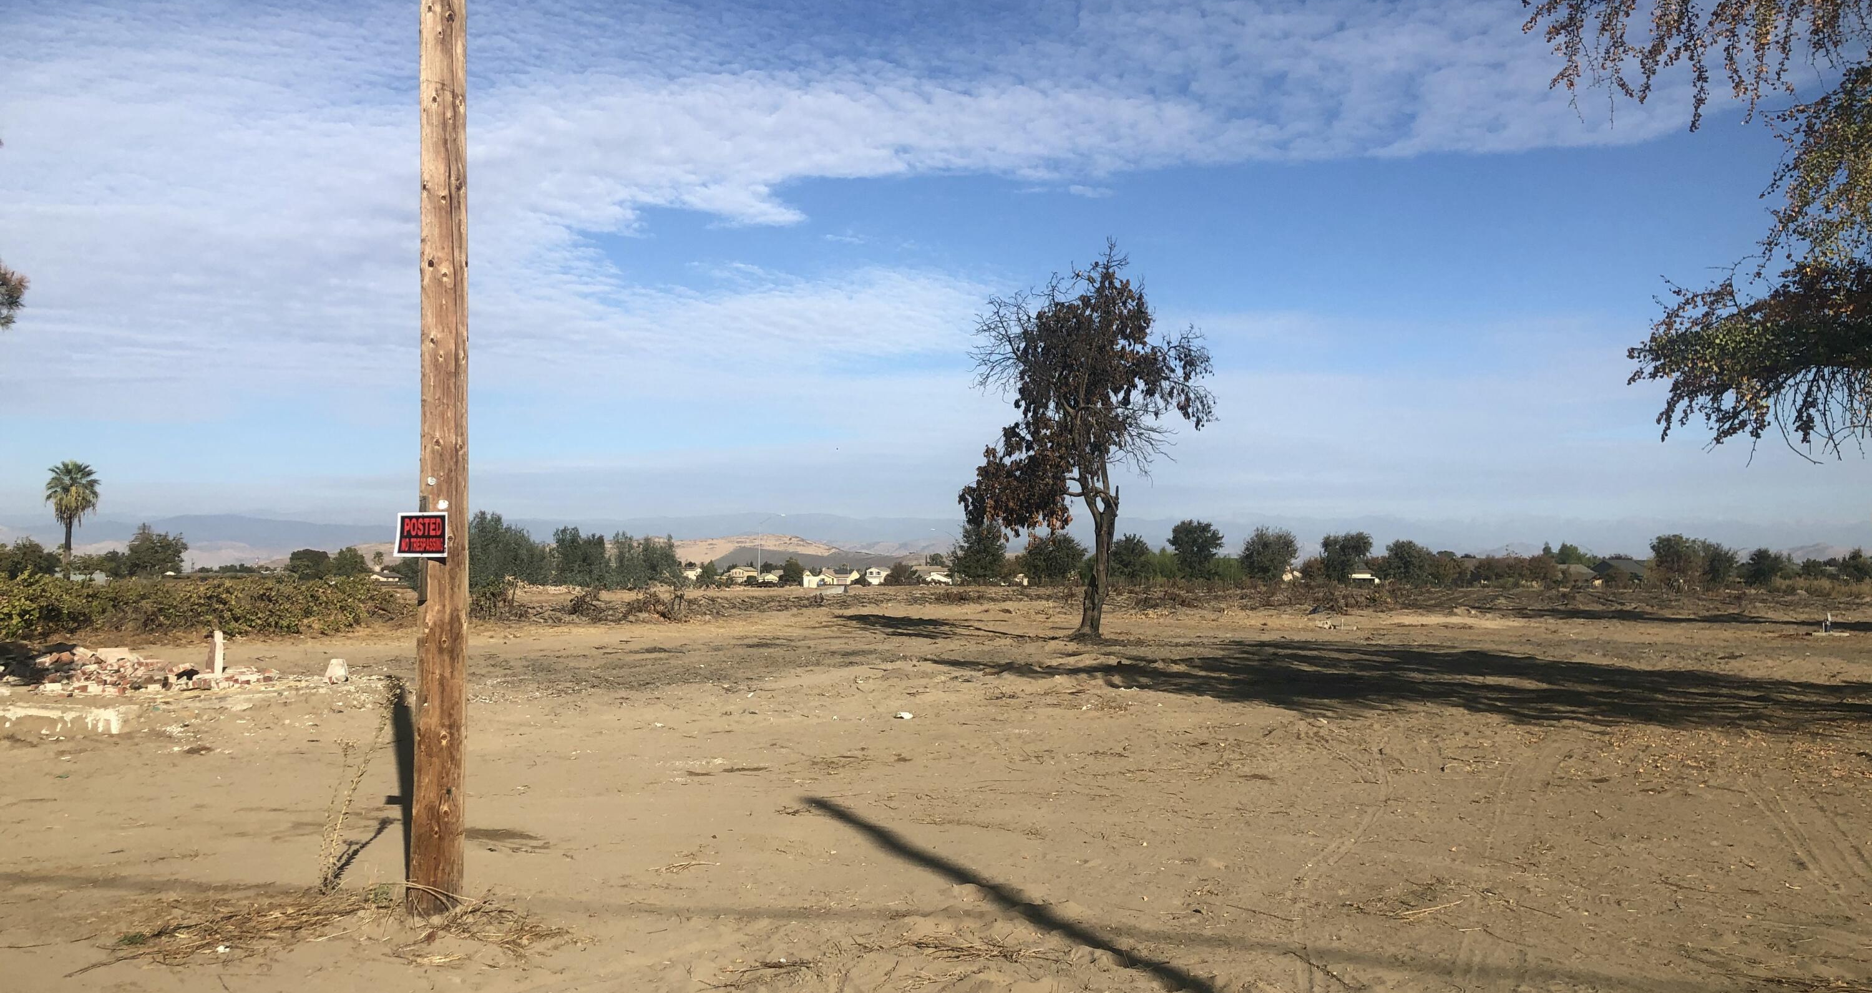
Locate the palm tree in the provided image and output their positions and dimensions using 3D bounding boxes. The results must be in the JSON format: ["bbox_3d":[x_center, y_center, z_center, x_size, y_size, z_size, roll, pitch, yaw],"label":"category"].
[{"bbox_3d":[-62.800,2.280,110.000,3.700,9.700,3.700,0,-3,0],"label":"palm tree"}]

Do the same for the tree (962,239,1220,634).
[{"bbox_3d":[3.600,-1.330,36.200,6.000,9.500,5.500,0,-3,0],"label":"tree"}]

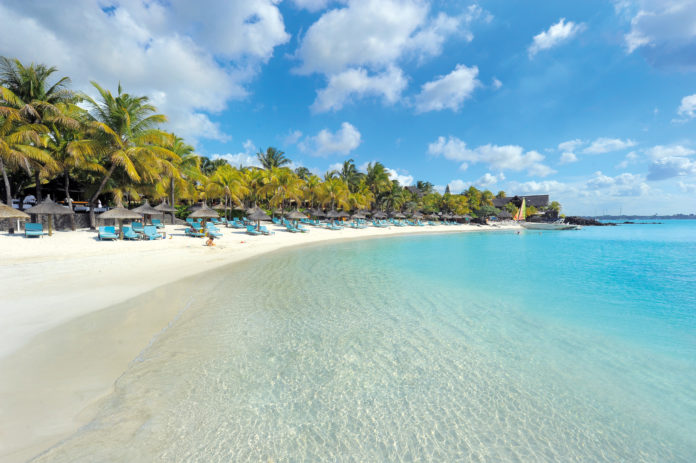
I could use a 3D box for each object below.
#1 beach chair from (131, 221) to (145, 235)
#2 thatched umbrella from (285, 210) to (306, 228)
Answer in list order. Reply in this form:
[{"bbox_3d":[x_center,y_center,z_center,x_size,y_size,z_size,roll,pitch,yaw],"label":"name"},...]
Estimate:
[{"bbox_3d":[-17.390,-0.306,22.400,0.750,0.950,1.750,-2,3,-42],"label":"beach chair"},{"bbox_3d":[-6.378,-1.486,33.500,2.400,2.600,2.400,0,3,0],"label":"thatched umbrella"}]

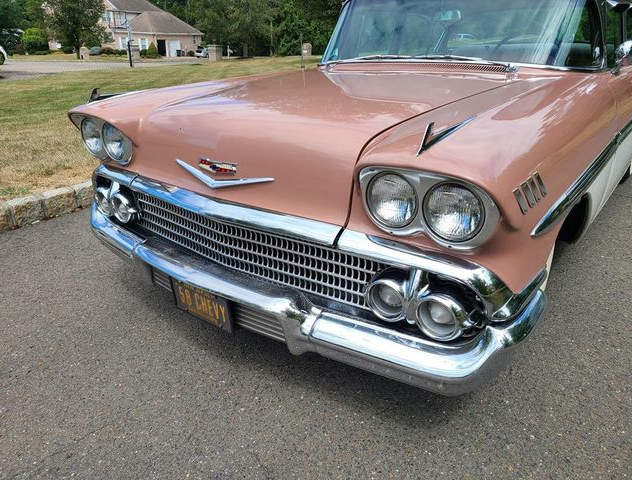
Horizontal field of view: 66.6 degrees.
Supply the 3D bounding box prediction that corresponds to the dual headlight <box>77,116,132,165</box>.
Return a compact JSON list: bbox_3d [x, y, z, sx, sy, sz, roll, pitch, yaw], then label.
[{"bbox_3d":[-0.862,-0.405,1.981,0.360,0.175,0.089,17,28,35],"label":"dual headlight"}]

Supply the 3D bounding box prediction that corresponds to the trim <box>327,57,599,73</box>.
[{"bbox_3d":[0.553,-0.905,2.471,1.620,0.058,0.320,17,28,35],"label":"trim"}]

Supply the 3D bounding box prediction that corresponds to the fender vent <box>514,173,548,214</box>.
[{"bbox_3d":[0.538,-0.121,1.203,0.031,0.083,0.258,17,28,35],"label":"fender vent"}]

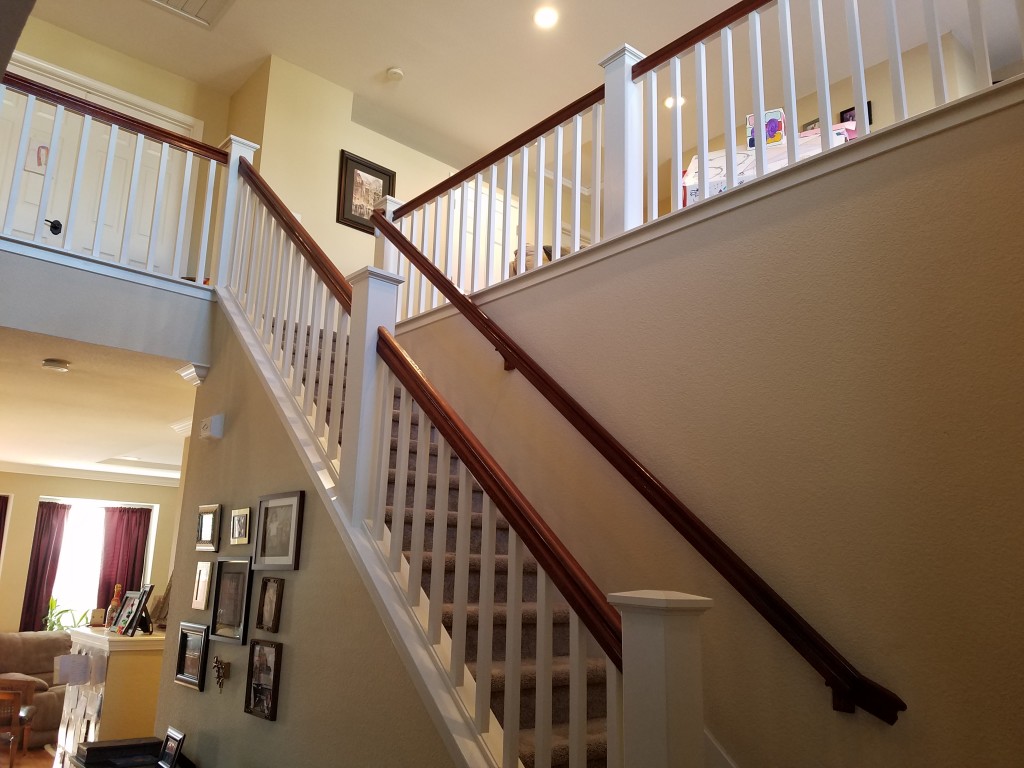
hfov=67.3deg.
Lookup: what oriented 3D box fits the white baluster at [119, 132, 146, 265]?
[{"bbox_3d":[-2.072,-1.006,4.199,0.032,0.759,0.032,13,-17,-40],"label":"white baluster"}]

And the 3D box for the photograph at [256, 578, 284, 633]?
[{"bbox_3d":[-0.995,0.909,3.175,0.026,0.208,0.154,13,-17,-40],"label":"photograph"}]

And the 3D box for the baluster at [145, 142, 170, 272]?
[{"bbox_3d":[-1.972,-0.984,4.284,0.032,0.759,0.032,13,-17,-40],"label":"baluster"}]

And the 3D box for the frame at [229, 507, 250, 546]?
[{"bbox_3d":[-1.250,0.659,3.552,0.015,0.158,0.195,13,-17,-40],"label":"frame"}]

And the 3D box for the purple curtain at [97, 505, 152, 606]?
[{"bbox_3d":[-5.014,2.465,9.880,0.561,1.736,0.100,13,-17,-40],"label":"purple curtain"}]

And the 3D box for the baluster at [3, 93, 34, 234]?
[{"bbox_3d":[-2.472,-1.097,3.858,0.032,0.759,0.032,13,-17,-40],"label":"baluster"}]

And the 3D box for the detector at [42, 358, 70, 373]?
[{"bbox_3d":[-2.560,-0.103,4.322,0.145,0.037,0.145,13,-17,-40],"label":"detector"}]

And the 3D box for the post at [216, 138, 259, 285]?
[{"bbox_3d":[-1.660,-0.979,4.564,0.172,0.955,0.172,13,-17,-40],"label":"post"}]

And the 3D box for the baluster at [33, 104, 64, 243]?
[{"bbox_3d":[-2.372,-1.074,3.943,0.032,0.759,0.032,13,-17,-40],"label":"baluster"}]

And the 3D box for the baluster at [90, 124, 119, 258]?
[{"bbox_3d":[-2.172,-1.029,4.114,0.032,0.759,0.032,13,-17,-40],"label":"baluster"}]

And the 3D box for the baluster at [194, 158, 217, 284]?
[{"bbox_3d":[-1.773,-0.939,4.454,0.032,0.759,0.032,13,-17,-40],"label":"baluster"}]

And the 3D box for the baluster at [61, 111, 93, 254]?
[{"bbox_3d":[-2.272,-1.052,4.028,0.032,0.759,0.032,13,-17,-40],"label":"baluster"}]

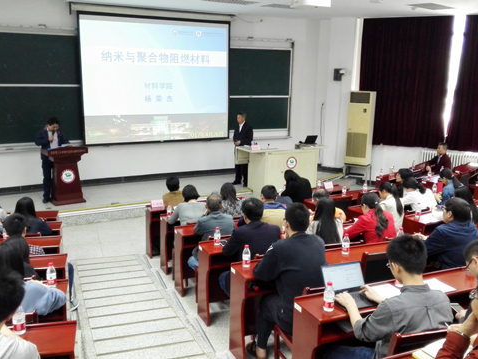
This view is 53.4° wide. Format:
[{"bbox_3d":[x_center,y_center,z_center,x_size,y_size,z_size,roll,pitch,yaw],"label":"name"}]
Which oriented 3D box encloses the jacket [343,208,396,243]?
[{"bbox_3d":[1.357,0.630,4.945,0.470,0.640,0.500,-5,13,-30],"label":"jacket"}]

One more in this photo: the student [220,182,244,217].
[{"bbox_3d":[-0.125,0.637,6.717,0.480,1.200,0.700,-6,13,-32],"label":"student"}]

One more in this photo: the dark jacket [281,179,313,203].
[{"bbox_3d":[1.000,0.311,8.224,0.550,0.620,0.480,-8,14,-38],"label":"dark jacket"}]

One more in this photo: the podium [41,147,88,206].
[{"bbox_3d":[-3.486,-0.095,9.529,0.760,1.150,0.550,-6,13,-30],"label":"podium"}]

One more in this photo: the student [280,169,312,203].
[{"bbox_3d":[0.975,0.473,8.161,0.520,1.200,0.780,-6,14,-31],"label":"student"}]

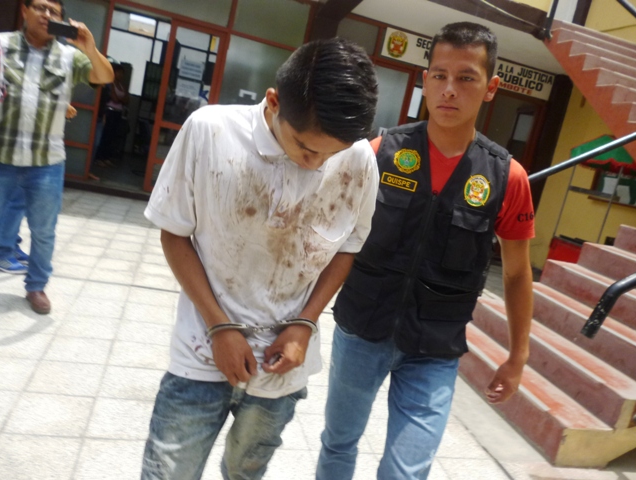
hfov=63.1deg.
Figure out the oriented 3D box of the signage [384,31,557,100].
[{"bbox_3d":[2.183,-2.462,7.322,2.710,0.358,0.050,9,12,-16],"label":"signage"}]

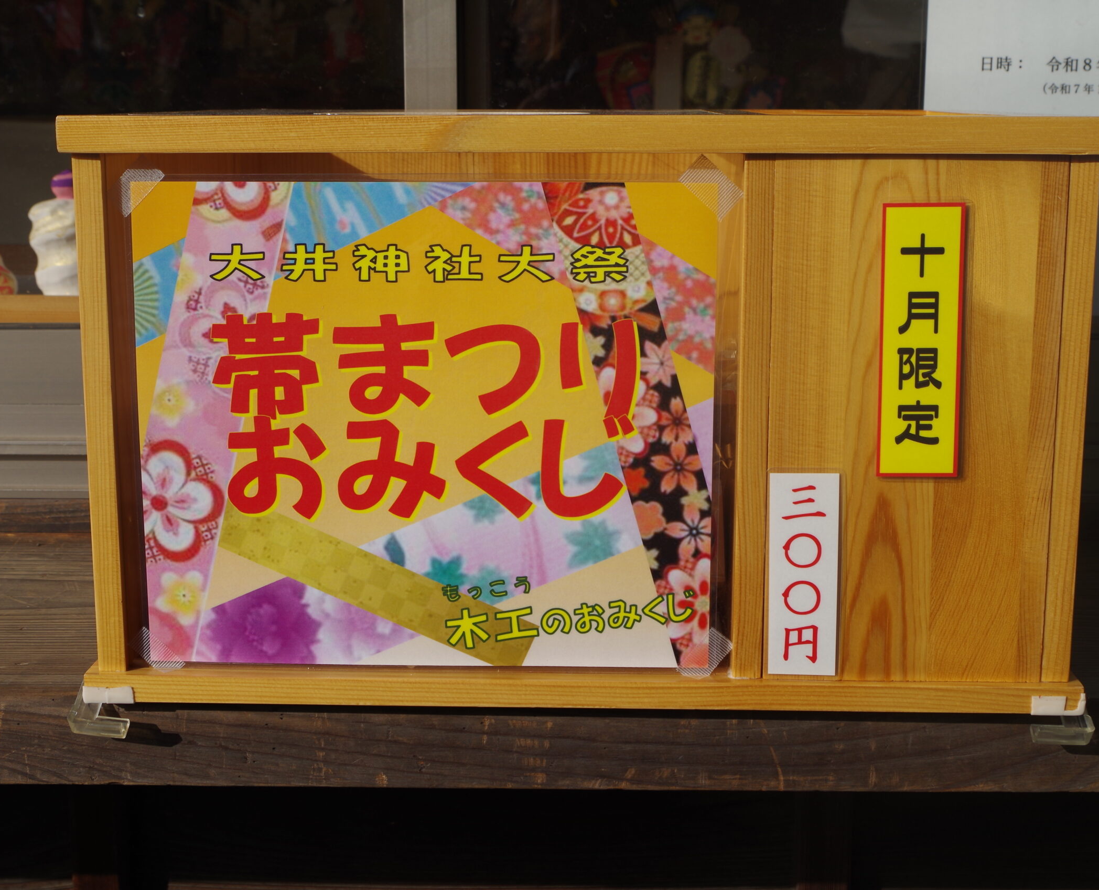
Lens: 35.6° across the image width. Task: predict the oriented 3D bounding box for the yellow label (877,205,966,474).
[{"bbox_3d":[0.156,-0.043,0.718,0.034,0.116,0.003,0,11,2],"label":"yellow label"}]

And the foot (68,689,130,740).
[{"bbox_3d":[-0.199,0.118,0.761,0.026,0.017,0.026,0,11,2],"label":"foot"}]

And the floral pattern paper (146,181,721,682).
[{"bbox_3d":[-0.053,-0.006,0.740,0.248,0.212,0.003,0,11,2],"label":"floral pattern paper"}]

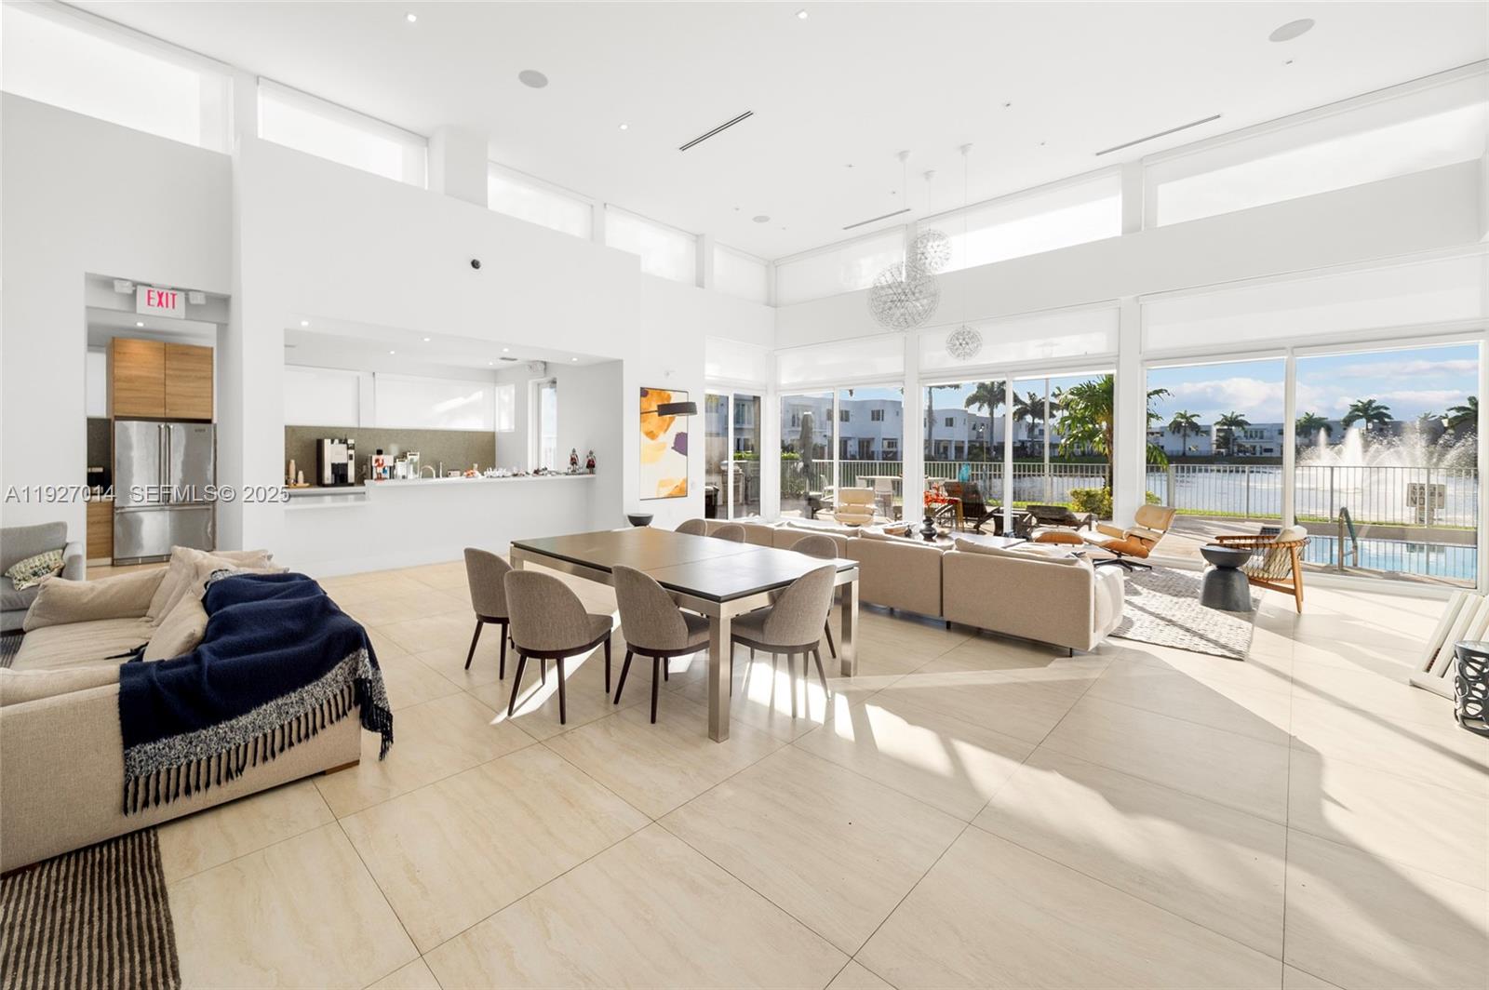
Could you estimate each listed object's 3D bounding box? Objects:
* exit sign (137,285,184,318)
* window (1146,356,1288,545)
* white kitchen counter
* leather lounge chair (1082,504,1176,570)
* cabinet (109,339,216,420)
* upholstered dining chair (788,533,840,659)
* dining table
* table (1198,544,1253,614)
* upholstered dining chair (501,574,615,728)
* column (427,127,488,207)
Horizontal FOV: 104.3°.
[{"bbox_3d":[-6.393,-2.101,6.334,0.060,0.270,0.350,3,4,43],"label":"exit sign"},{"bbox_3d":[5.701,-0.399,7.051,1.360,2.500,0.100,4,6,42],"label":"window"},{"bbox_3d":[-4.016,0.316,8.021,0.600,1.120,4.000,4,6,42],"label":"white kitchen counter"},{"bbox_3d":[5.063,0.540,7.629,0.840,0.820,0.800,-1,3,-16],"label":"leather lounge chair"},{"bbox_3d":[-7.811,-1.480,7.779,0.640,0.980,0.930,3,4,43],"label":"cabinet"},{"bbox_3d":[0.357,0.757,4.237,0.510,0.830,0.570,3,4,43],"label":"upholstered dining chair"},{"bbox_3d":[-0.543,0.793,4.262,2.430,0.750,1.330,4,6,42],"label":"dining table"},{"bbox_3d":[4.704,0.803,5.637,0.410,0.570,0.410,3,4,43],"label":"table"},{"bbox_3d":[-1.102,0.828,3.438,0.510,0.810,0.550,1,4,16],"label":"upholstered dining chair"},{"bbox_3d":[-3.423,-3.859,6.922,0.500,0.830,0.490,4,6,42],"label":"column"}]

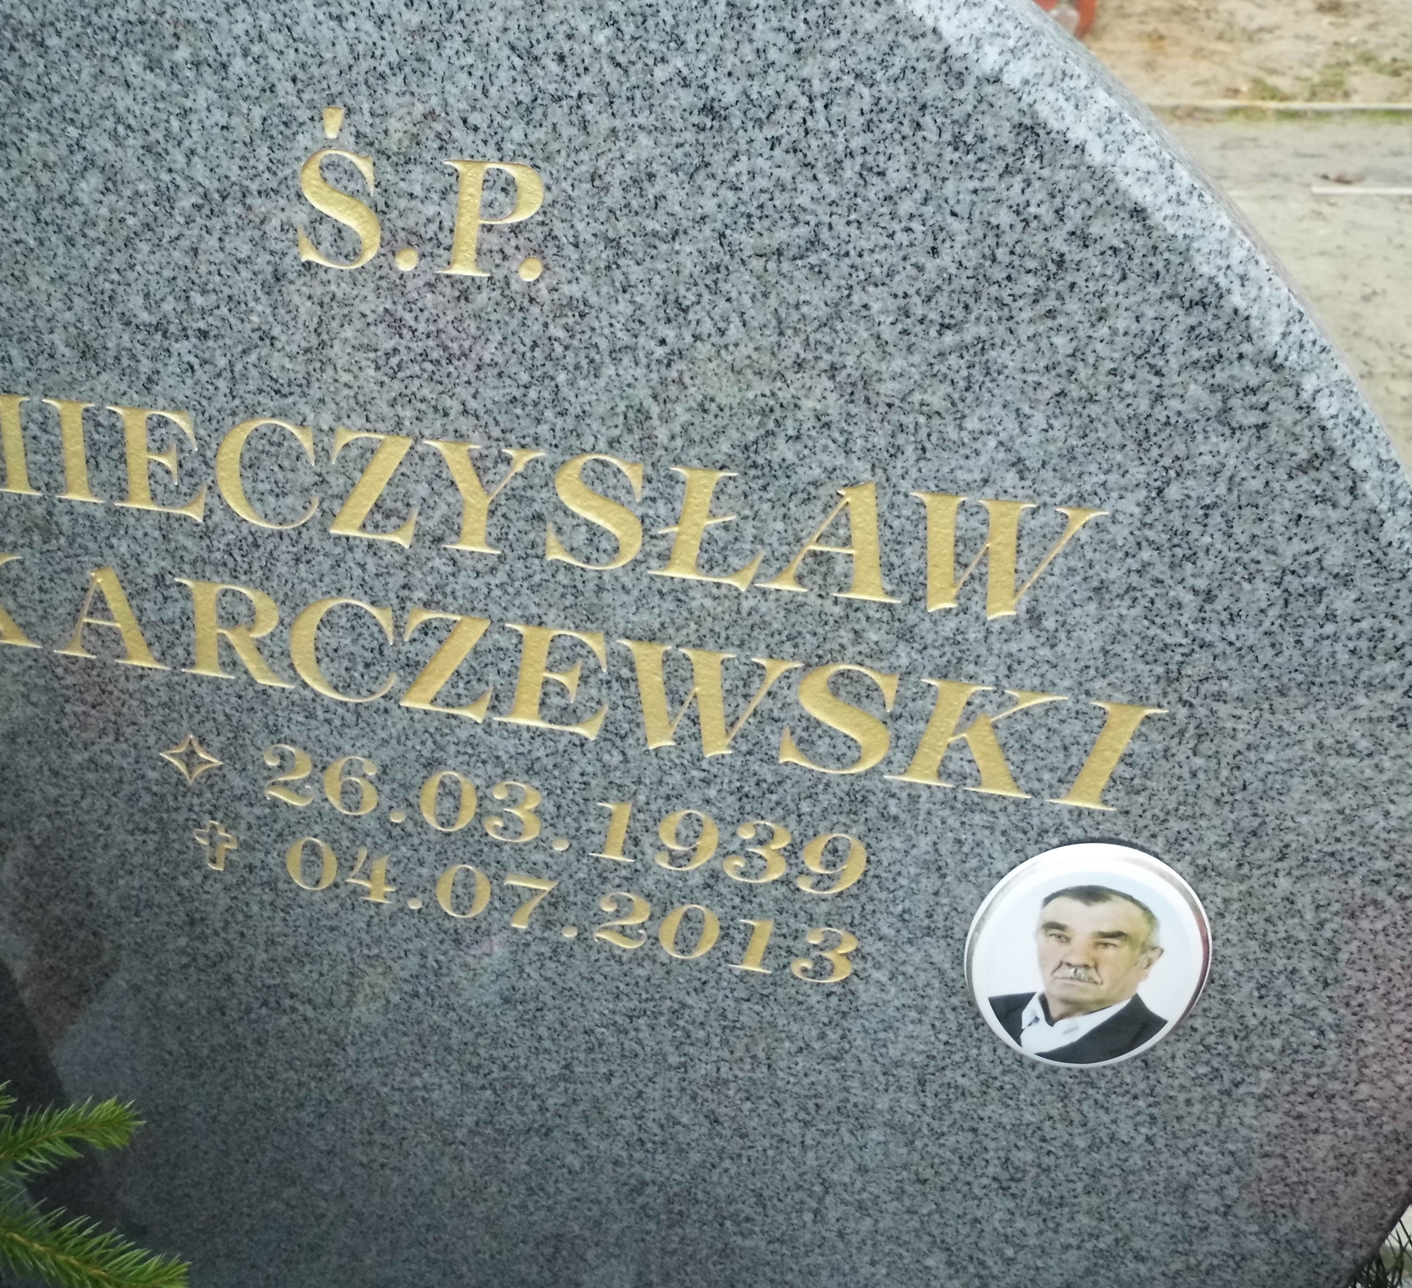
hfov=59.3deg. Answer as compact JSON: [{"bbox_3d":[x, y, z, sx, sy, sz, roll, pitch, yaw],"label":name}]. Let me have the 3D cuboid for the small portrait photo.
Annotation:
[{"bbox_3d":[0.177,0.149,0.582,0.109,0.149,0.012,8,33,11],"label":"small portrait photo"}]

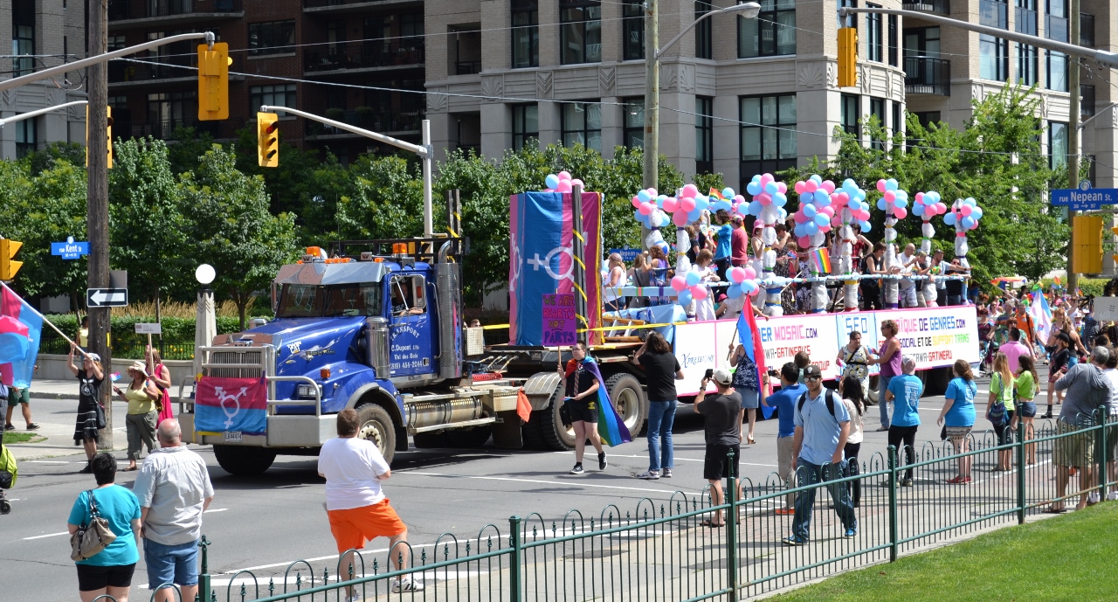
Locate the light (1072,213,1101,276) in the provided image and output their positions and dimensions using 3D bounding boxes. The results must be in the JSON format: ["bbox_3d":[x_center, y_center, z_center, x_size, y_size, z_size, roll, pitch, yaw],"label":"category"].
[{"bbox_3d":[6.732,-0.712,26.500,0.360,0.720,0.300,0,2,28],"label":"light"}]

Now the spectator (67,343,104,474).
[{"bbox_3d":[-6.706,1.511,29.617,0.520,1.830,0.480,0,1,23],"label":"spectator"}]

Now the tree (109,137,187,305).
[{"bbox_3d":[-9.462,-1.330,48.000,2.100,4.800,2.100,-1,1,0],"label":"tree"}]

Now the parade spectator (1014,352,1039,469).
[{"bbox_3d":[6.600,1.525,29.300,0.440,1.550,0.360,-2,2,-36],"label":"parade spectator"}]

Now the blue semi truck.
[{"bbox_3d":[-1.887,0.670,30.667,2.550,3.250,8.000,0,1,36],"label":"blue semi truck"}]

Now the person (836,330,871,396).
[{"bbox_3d":[4.827,1.312,34.215,0.550,1.620,0.380,-1,1,-20],"label":"person"}]

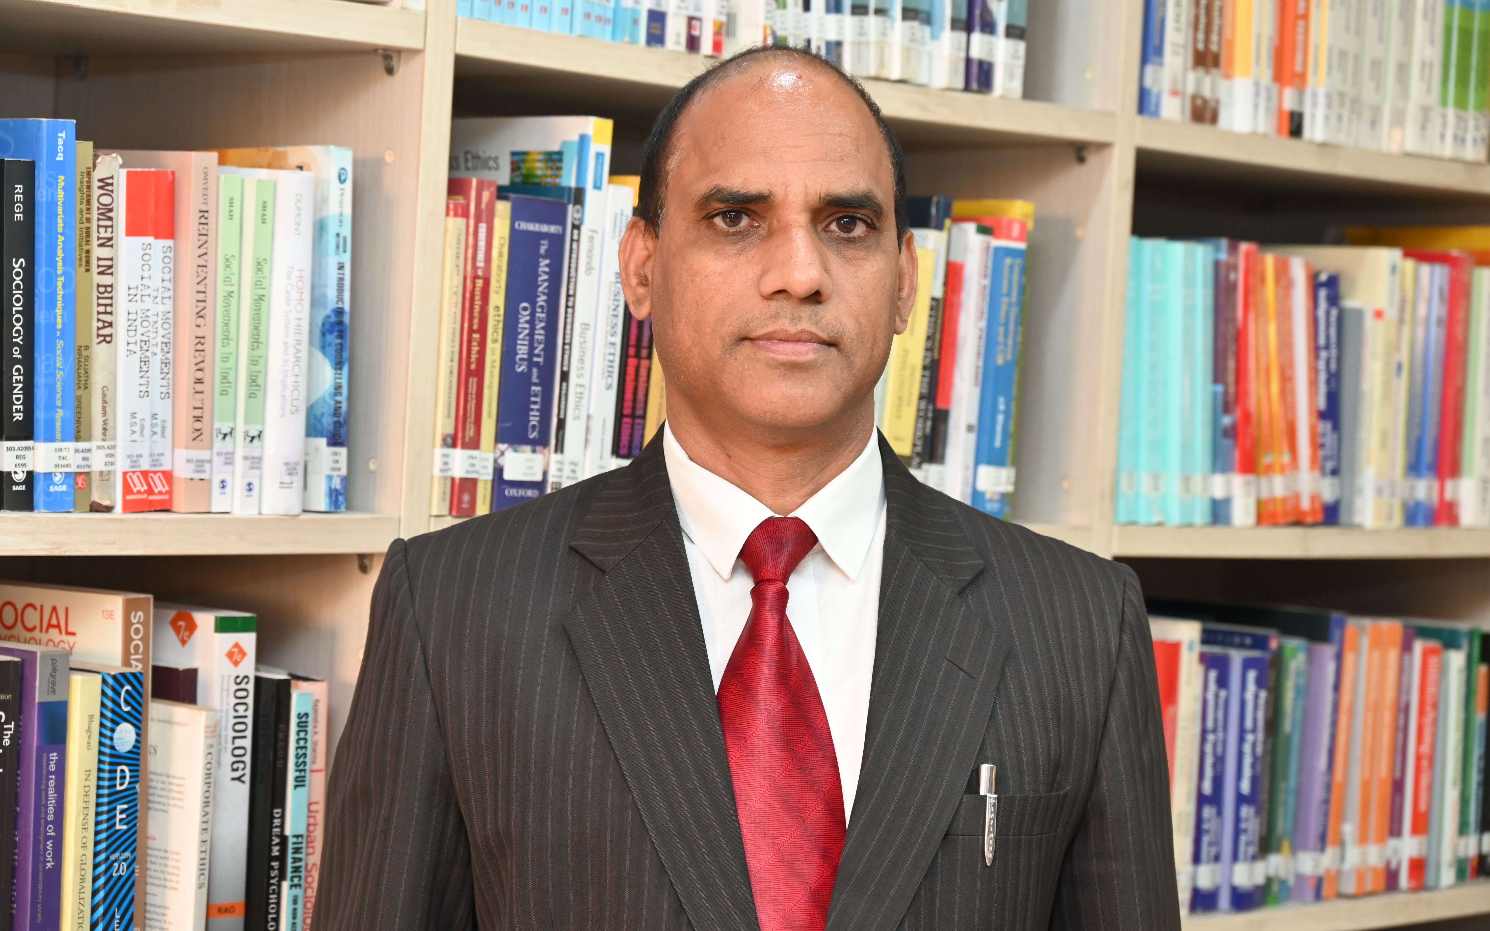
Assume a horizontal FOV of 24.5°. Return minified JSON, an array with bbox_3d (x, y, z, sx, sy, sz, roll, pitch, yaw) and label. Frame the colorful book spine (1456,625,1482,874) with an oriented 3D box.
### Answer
[{"bbox_3d":[0.619,0.265,3.246,0.015,0.234,0.155,1,3,-45],"label":"colorful book spine"}]

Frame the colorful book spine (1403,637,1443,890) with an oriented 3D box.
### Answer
[{"bbox_3d":[0.564,0.269,3.175,0.028,0.224,0.150,2,2,-45],"label":"colorful book spine"}]

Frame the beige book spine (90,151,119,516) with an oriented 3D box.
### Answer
[{"bbox_3d":[-0.443,-0.084,2.156,0.017,0.218,0.145,-2,5,-45],"label":"beige book spine"}]

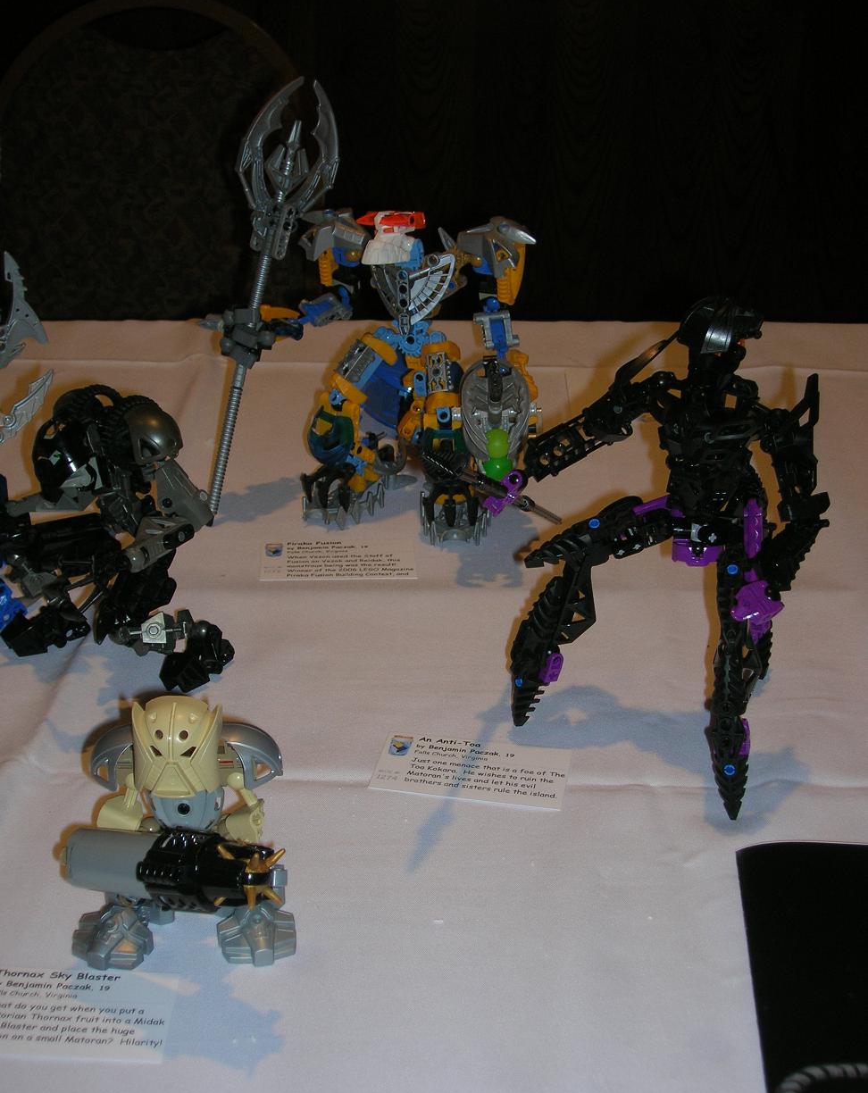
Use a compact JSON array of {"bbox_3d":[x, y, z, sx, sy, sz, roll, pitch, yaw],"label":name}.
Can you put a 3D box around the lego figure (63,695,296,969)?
[{"bbox_3d":[-0.098,0.104,0.652,0.086,0.104,0.062,-1,26,-4],"label":"lego figure"}]

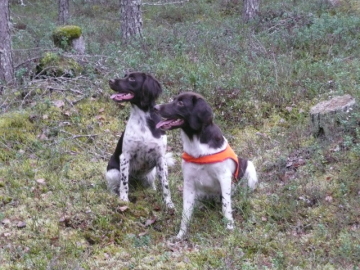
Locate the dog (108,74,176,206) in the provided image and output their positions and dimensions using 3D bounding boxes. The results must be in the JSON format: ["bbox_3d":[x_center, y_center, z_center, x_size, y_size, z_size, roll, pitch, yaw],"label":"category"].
[{"bbox_3d":[-0.195,-0.022,5.065,0.360,0.690,0.600,-4,13,-18],"label":"dog"}]

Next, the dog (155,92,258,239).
[{"bbox_3d":[0.130,0.080,4.627,0.400,0.680,0.630,6,14,26],"label":"dog"}]

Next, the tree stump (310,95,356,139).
[{"bbox_3d":[1.090,-0.147,6.625,0.320,0.260,0.320,0,12,0],"label":"tree stump"}]

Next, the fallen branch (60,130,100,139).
[{"bbox_3d":[-0.700,-0.003,6.483,0.280,0.040,0.080,0,12,0],"label":"fallen branch"}]

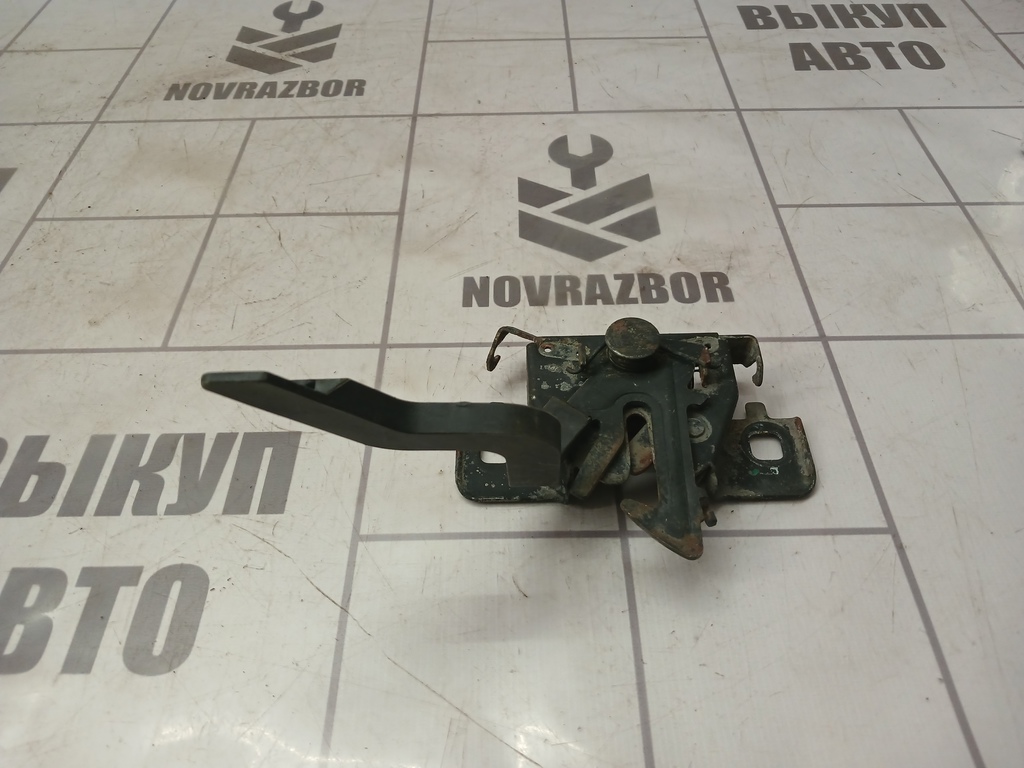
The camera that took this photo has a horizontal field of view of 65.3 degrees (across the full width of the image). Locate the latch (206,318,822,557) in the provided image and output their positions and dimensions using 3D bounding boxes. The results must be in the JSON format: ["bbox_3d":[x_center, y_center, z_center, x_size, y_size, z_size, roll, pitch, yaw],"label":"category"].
[{"bbox_3d":[0.010,0.003,0.300,0.219,0.072,0.114,-1,48,0],"label":"latch"}]

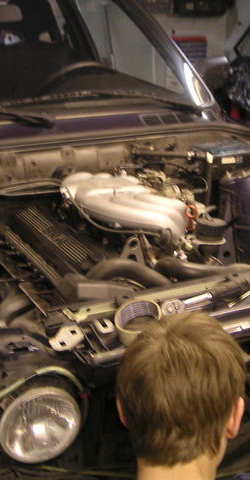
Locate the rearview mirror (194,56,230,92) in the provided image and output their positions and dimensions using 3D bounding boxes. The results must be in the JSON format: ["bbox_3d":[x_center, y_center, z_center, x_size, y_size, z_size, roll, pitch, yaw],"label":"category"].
[{"bbox_3d":[0.362,-0.688,2.953,0.180,0.130,0.100,-10,20,-21],"label":"rearview mirror"}]

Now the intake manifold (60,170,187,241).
[{"bbox_3d":[0.030,-0.094,1.961,0.400,0.160,0.260,16,26,42],"label":"intake manifold"}]

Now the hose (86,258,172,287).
[{"bbox_3d":[0.008,0.077,1.630,0.220,0.075,0.070,-1,19,4],"label":"hose"}]

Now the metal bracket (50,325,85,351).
[{"bbox_3d":[-0.102,0.179,1.293,0.058,0.015,0.095,7,21,25],"label":"metal bracket"}]

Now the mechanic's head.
[{"bbox_3d":[0.080,0.218,1.000,0.180,0.240,0.220,-4,-13,6],"label":"mechanic's head"}]

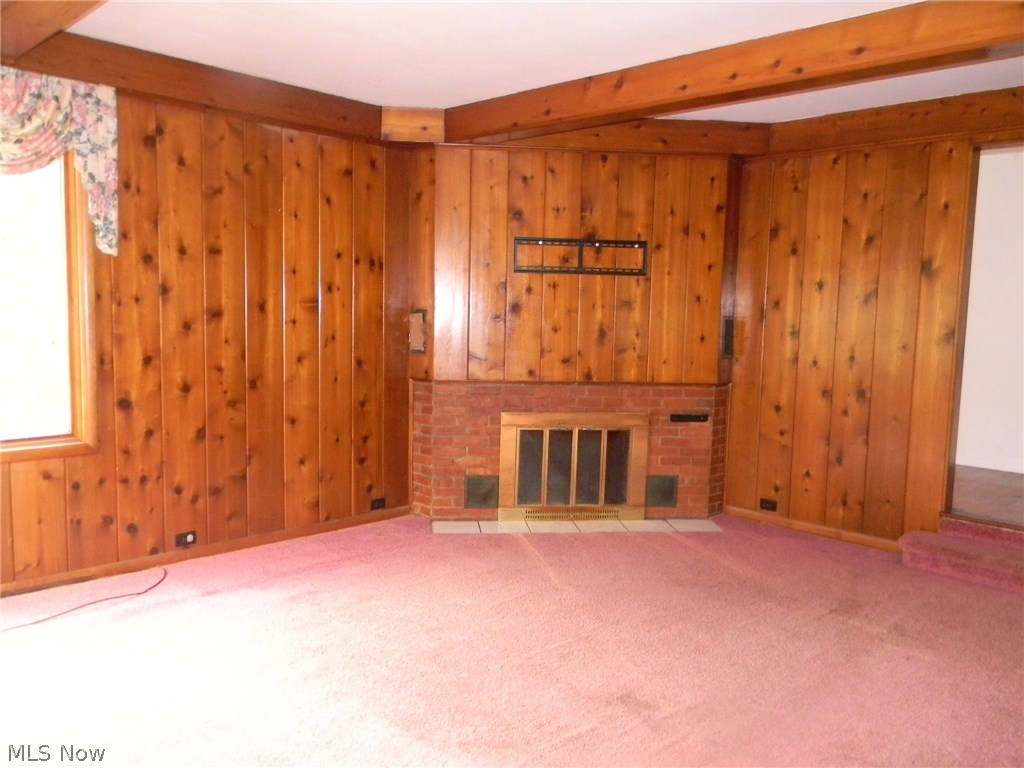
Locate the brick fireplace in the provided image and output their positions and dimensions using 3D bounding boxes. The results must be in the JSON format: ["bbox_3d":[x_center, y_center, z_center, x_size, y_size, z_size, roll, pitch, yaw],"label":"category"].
[{"bbox_3d":[0.412,0.434,5.539,2.110,0.898,0.220,1,6,-5],"label":"brick fireplace"}]

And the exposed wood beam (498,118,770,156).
[{"bbox_3d":[0.766,-1.565,5.191,1.706,0.186,0.060,1,6,-5],"label":"exposed wood beam"}]

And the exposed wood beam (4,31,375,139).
[{"bbox_3d":[-1.486,-1.525,4.304,0.050,0.193,1.985,7,8,42],"label":"exposed wood beam"}]

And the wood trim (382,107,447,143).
[{"bbox_3d":[-0.605,-1.579,5.062,0.386,0.196,0.060,1,6,-5],"label":"wood trim"}]

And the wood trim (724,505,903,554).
[{"bbox_3d":[1.893,0.917,5.283,0.033,0.060,1.165,-4,8,-44],"label":"wood trim"}]

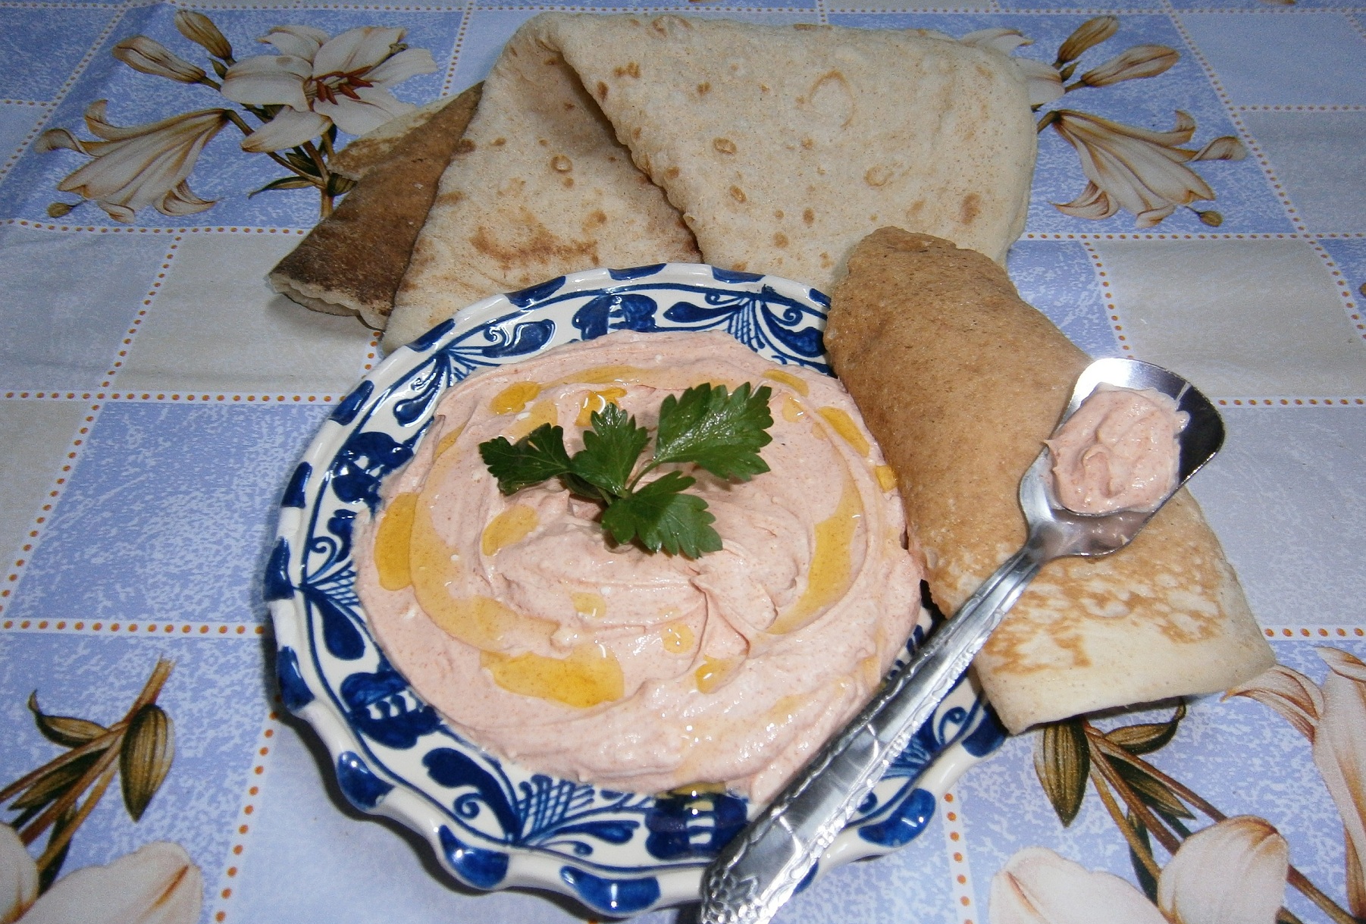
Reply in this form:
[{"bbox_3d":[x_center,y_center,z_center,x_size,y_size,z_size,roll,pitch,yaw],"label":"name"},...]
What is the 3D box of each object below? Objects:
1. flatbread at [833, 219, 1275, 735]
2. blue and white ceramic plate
[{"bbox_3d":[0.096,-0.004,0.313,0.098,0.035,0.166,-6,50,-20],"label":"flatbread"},{"bbox_3d":[-0.008,0.025,0.302,0.216,0.033,0.216,0,51,0],"label":"blue and white ceramic plate"}]

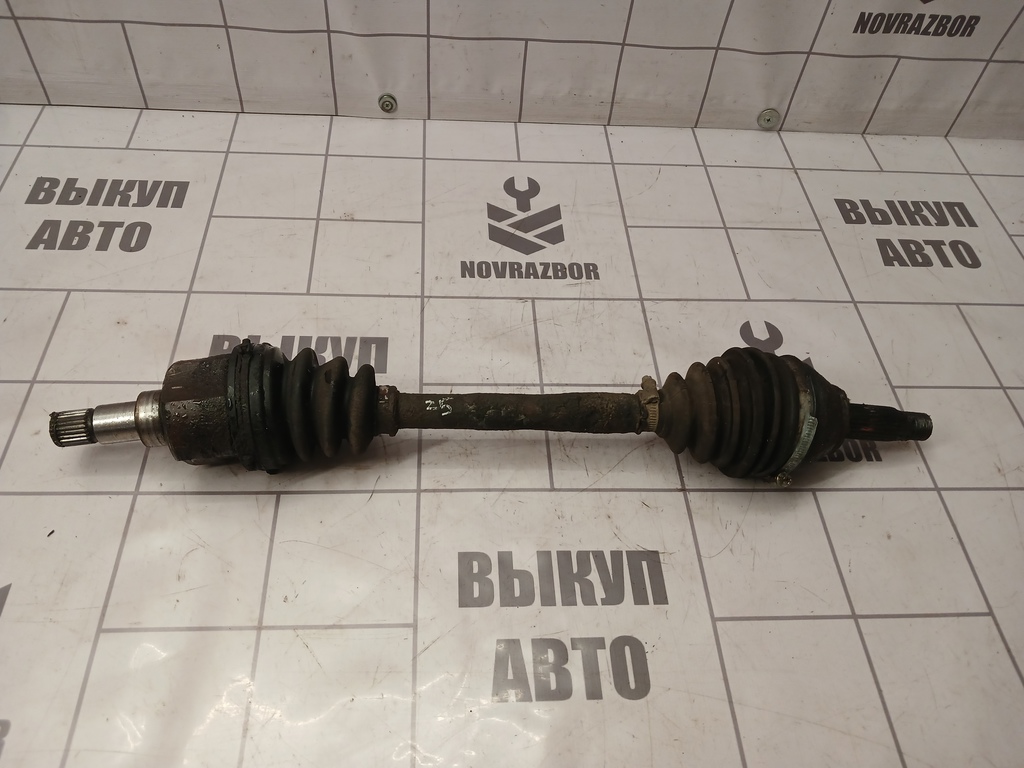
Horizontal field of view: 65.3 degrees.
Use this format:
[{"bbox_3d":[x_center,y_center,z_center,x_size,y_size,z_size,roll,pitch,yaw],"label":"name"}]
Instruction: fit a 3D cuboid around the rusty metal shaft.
[{"bbox_3d":[0.001,0.019,0.574,0.627,0.102,0.106,0,51,-5],"label":"rusty metal shaft"}]

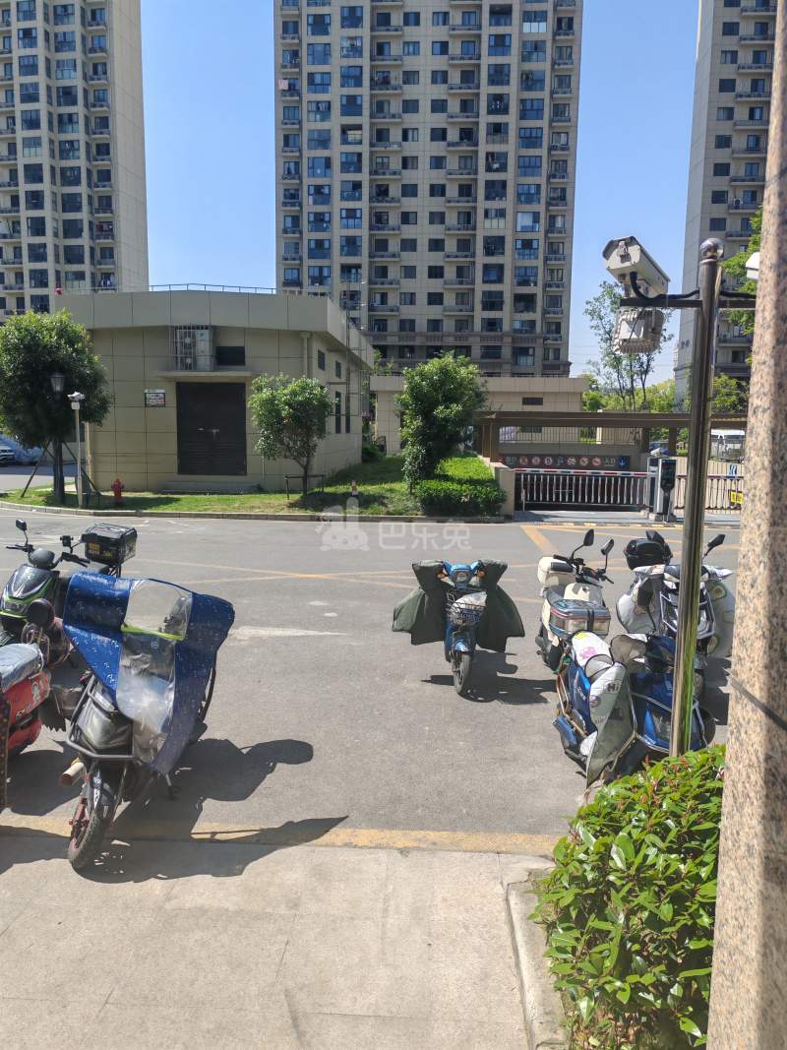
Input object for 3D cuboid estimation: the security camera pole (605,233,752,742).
[{"bbox_3d":[1.439,0.117,4.027,1.050,3.000,0.420,2,8,12],"label":"security camera pole"}]

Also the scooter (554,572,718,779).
[{"bbox_3d":[1.448,0.948,5.083,0.780,1.280,1.650,-1,8,-16],"label":"scooter"}]

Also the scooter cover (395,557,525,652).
[{"bbox_3d":[0.508,0.610,6.500,1.020,0.650,0.420,1,6,0],"label":"scooter cover"}]

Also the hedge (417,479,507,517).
[{"bbox_3d":[1.566,-0.655,19.600,2.100,0.730,1.600,1,6,4],"label":"hedge"}]

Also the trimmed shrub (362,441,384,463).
[{"bbox_3d":[-0.890,-3.301,36.380,1.100,0.950,1.100,1,7,0],"label":"trimmed shrub"}]

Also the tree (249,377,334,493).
[{"bbox_3d":[-3.014,-2.618,24.000,2.350,3.440,2.300,1,6,4],"label":"tree"}]

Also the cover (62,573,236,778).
[{"bbox_3d":[-1.320,0.795,4.563,0.920,1.110,0.500,3,8,17],"label":"cover"}]

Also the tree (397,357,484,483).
[{"bbox_3d":[1.410,-2.856,23.700,2.500,3.800,2.400,1,6,4],"label":"tree"}]

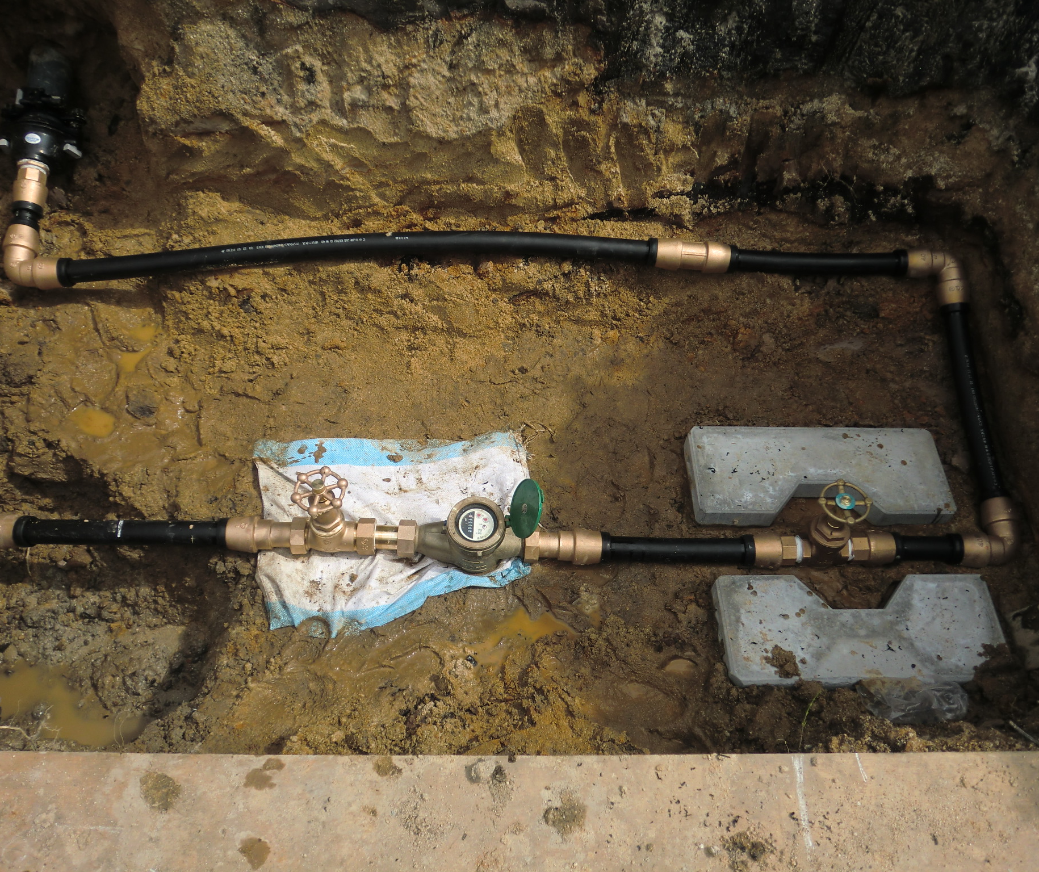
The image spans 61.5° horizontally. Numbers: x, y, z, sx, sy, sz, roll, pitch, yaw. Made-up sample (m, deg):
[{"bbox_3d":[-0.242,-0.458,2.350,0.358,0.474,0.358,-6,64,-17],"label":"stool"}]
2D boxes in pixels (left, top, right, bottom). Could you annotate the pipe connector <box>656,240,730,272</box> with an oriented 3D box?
[{"bbox_3d":[0.393,-0.411,2.000,0.170,0.070,0.070,4,58,1],"label":"pipe connector"}]

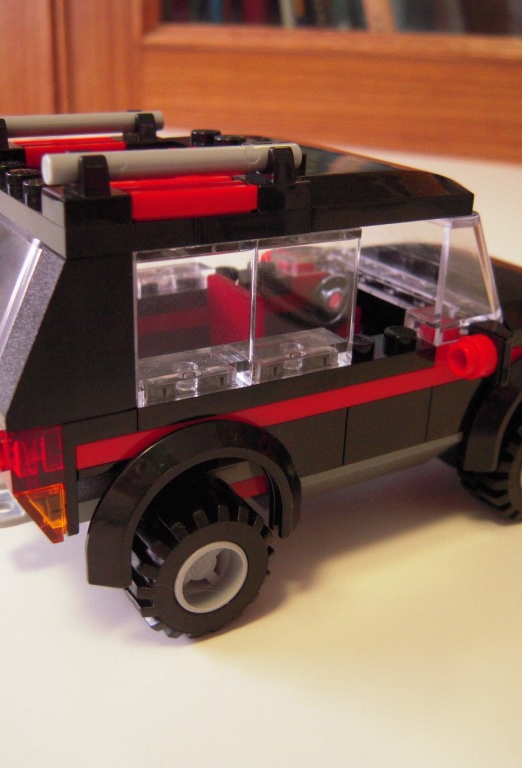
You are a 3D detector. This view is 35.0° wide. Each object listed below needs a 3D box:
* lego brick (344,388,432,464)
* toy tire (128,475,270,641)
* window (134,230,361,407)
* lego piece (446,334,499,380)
[{"bbox_3d":[0.017,0.005,0.128,0.016,0.010,0.008,-12,27,-29],"label":"lego brick"},{"bbox_3d":[-0.009,0.024,0.115,0.021,0.021,0.012,-12,27,-29],"label":"toy tire"},{"bbox_3d":[-0.003,-0.010,0.108,0.032,0.019,0.007,-12,27,-29],"label":"window"},{"bbox_3d":[0.031,-0.004,0.123,0.005,0.008,0.008,-12,27,-29],"label":"lego piece"}]

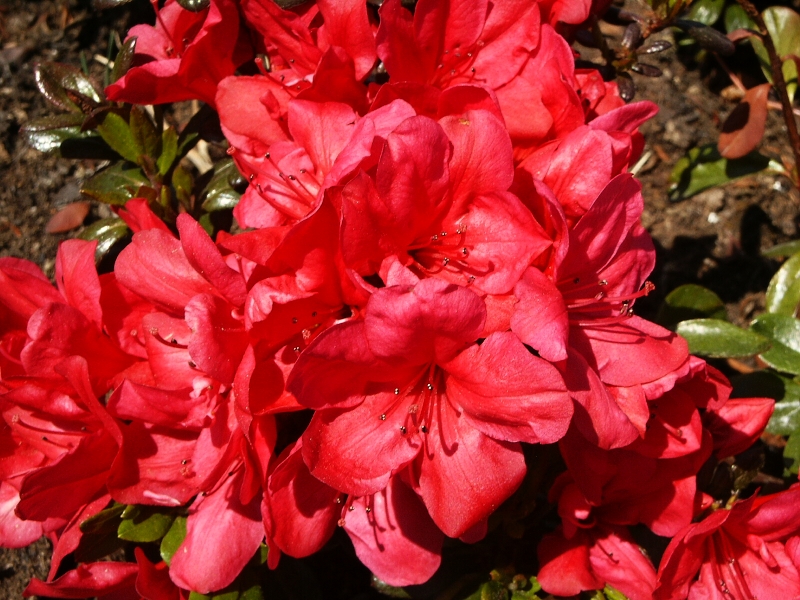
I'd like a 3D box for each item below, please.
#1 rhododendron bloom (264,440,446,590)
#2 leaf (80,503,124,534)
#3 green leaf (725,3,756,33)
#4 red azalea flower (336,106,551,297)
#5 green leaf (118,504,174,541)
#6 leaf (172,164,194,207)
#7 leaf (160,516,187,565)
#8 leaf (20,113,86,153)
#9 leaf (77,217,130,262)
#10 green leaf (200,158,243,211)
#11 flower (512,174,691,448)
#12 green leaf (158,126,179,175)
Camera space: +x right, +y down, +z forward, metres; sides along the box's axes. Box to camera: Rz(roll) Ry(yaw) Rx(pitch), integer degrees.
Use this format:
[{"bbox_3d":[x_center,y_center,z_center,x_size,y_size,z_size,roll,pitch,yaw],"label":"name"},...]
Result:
[{"bbox_3d":[-0.008,0.050,0.455,0.056,0.052,0.038,5,22,11],"label":"rhododendron bloom"},{"bbox_3d":[-0.076,0.056,0.465,0.015,0.004,0.009,-27,50,-7],"label":"leaf"},{"bbox_3d":[0.100,-0.083,0.530,0.011,0.004,0.009,-32,65,-17],"label":"green leaf"},{"bbox_3d":[0.011,-0.023,0.438,0.054,0.036,0.051,1,85,-22],"label":"red azalea flower"},{"bbox_3d":[-0.065,0.057,0.460,0.015,0.003,0.009,-26,69,-4],"label":"green leaf"},{"bbox_3d":[-0.057,-0.030,0.478,0.006,0.004,0.012,-6,72,4],"label":"leaf"},{"bbox_3d":[-0.058,0.061,0.460,0.009,0.003,0.015,22,77,15],"label":"leaf"},{"bbox_3d":[-0.093,-0.045,0.485,0.018,0.005,0.012,-2,60,-1],"label":"leaf"},{"bbox_3d":[-0.079,-0.016,0.480,0.017,0.005,0.011,-15,53,-4],"label":"leaf"},{"bbox_3d":[-0.048,-0.031,0.480,0.011,0.005,0.017,41,66,14],"label":"green leaf"},{"bbox_3d":[0.048,0.003,0.448,0.054,0.064,0.042,6,-4,-41],"label":"flower"},{"bbox_3d":[-0.061,-0.039,0.475,0.006,0.003,0.013,19,90,18],"label":"green leaf"}]

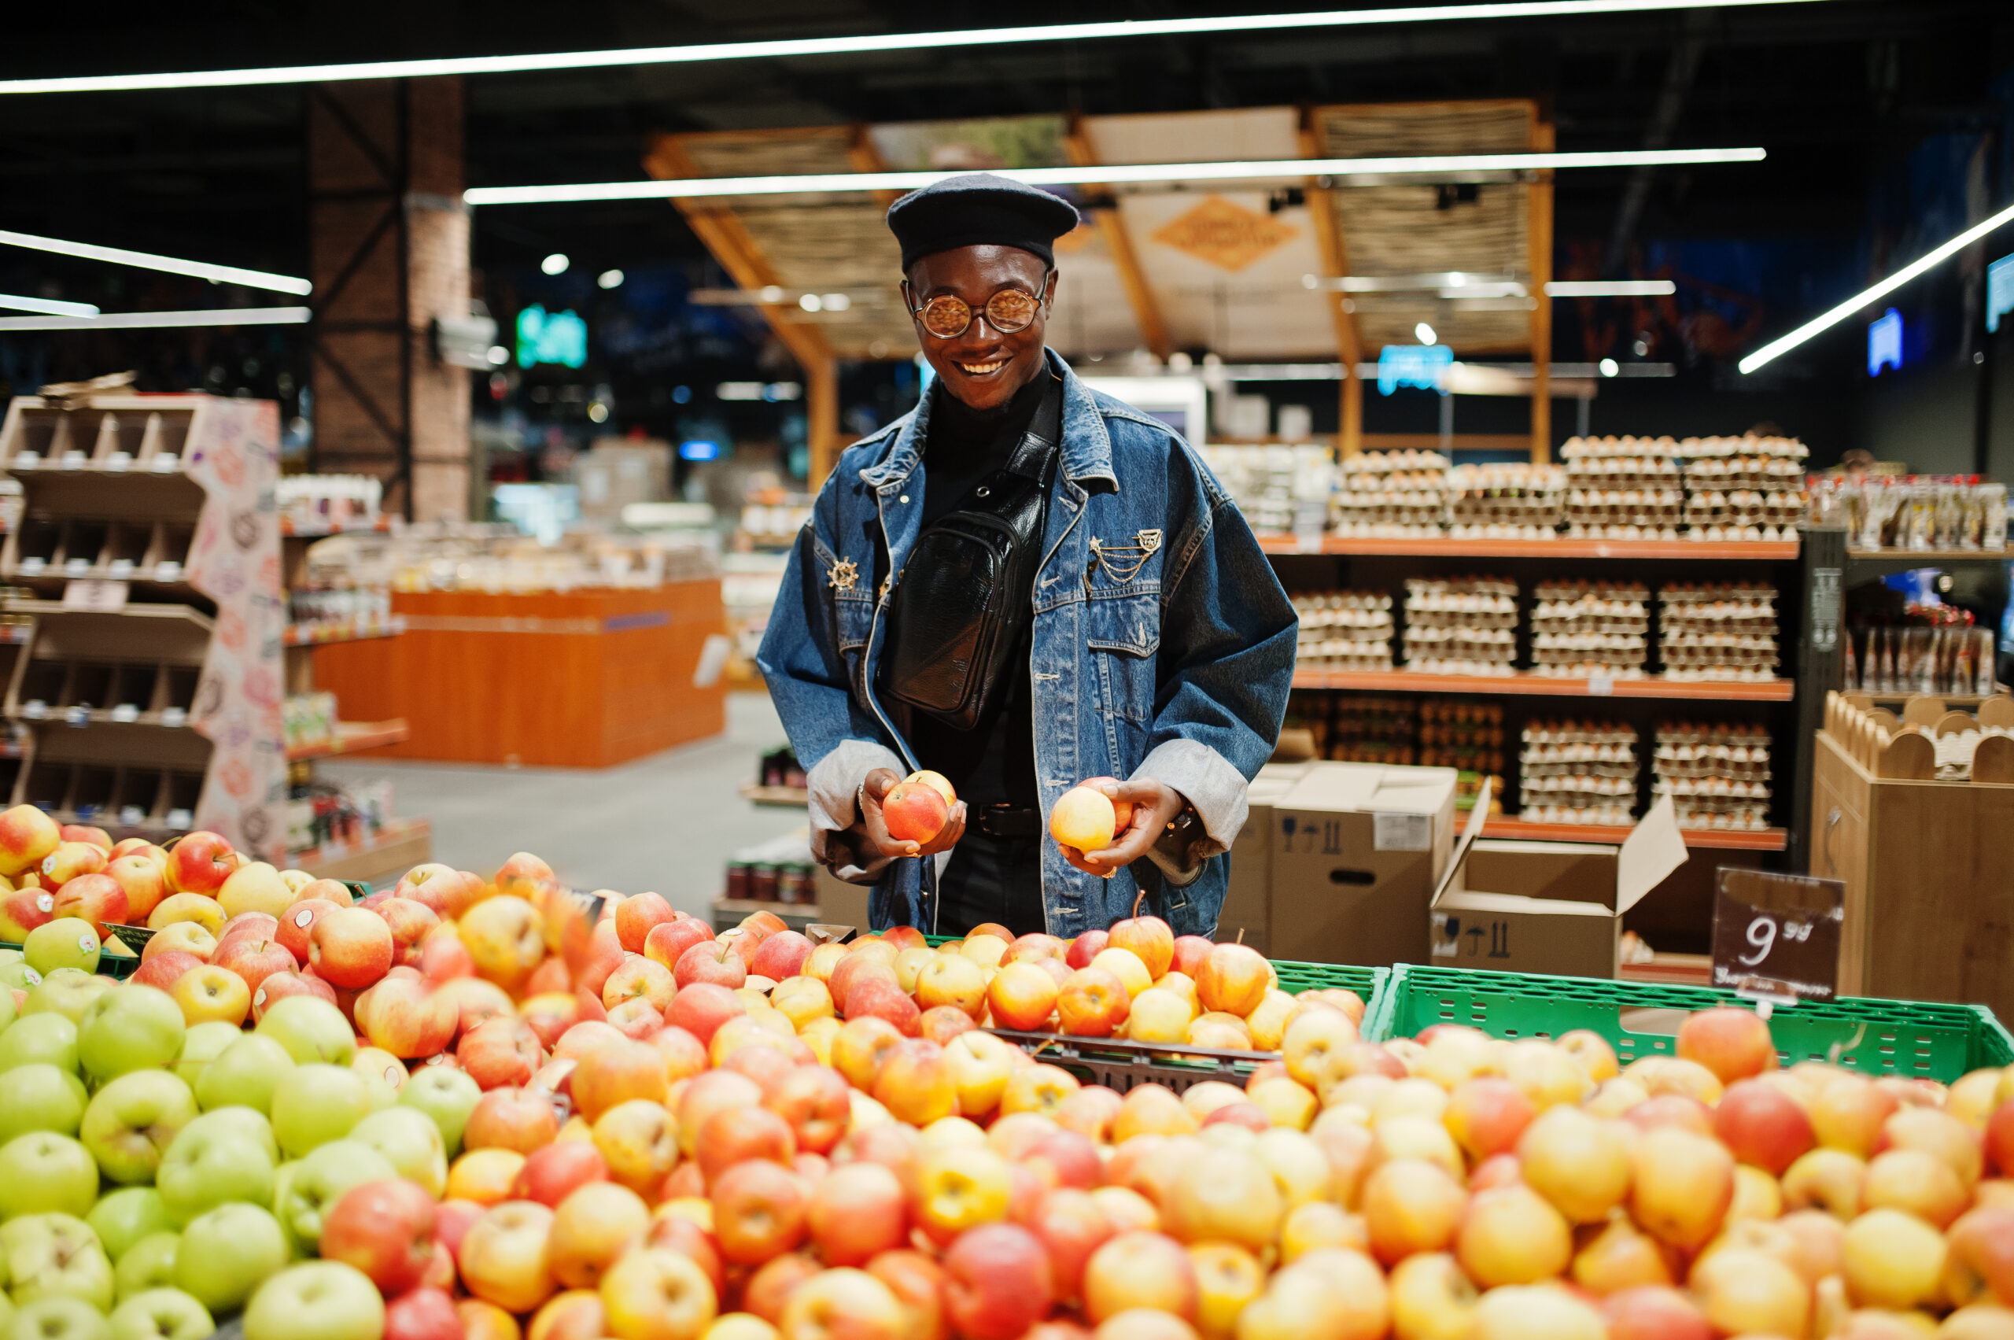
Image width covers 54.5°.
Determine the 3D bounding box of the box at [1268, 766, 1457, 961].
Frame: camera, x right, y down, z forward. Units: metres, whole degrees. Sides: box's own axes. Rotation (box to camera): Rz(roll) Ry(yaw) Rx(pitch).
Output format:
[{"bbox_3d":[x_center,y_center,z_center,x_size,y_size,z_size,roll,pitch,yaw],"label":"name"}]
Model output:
[{"bbox_3d":[0.782,0.437,4.207,0.320,0.370,0.630,2,6,17],"label":"box"}]

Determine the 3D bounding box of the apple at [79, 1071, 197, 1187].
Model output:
[{"bbox_3d":[-0.639,0.336,1.440,0.080,0.074,0.080,2,5,14],"label":"apple"}]

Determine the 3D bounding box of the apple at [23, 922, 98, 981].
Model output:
[{"bbox_3d":[-1.014,0.303,2.100,0.074,0.067,0.074,-2,6,-26],"label":"apple"}]

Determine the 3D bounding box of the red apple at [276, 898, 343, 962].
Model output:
[{"bbox_3d":[-0.724,0.274,2.040,0.073,0.068,0.073,-1,5,-20],"label":"red apple"}]

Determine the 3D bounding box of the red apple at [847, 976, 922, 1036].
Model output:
[{"bbox_3d":[-0.119,0.332,1.910,0.074,0.068,0.074,0,5,0],"label":"red apple"}]

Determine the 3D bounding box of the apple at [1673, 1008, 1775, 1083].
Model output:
[{"bbox_3d":[0.619,0.326,1.690,0.077,0.071,0.077,2,5,14],"label":"apple"}]

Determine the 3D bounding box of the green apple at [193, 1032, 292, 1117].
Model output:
[{"bbox_3d":[-0.614,0.332,1.580,0.078,0.072,0.078,2,5,15],"label":"green apple"}]

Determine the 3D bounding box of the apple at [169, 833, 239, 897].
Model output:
[{"bbox_3d":[-0.888,0.214,2.160,0.073,0.069,0.073,-2,5,-22],"label":"apple"}]

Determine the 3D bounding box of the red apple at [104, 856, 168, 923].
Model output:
[{"bbox_3d":[-1.022,0.257,2.290,0.074,0.073,0.074,2,5,14],"label":"red apple"}]

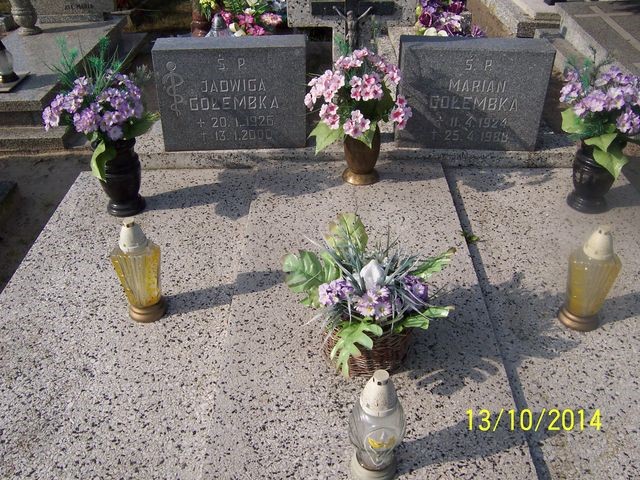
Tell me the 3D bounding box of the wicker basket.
[{"bbox_3d":[0.107,0.210,1.364,0.194,0.085,0.180,0,35,0],"label":"wicker basket"}]

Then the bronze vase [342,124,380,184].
[{"bbox_3d":[0.136,-0.291,1.988,0.124,0.185,0.124,0,35,0],"label":"bronze vase"}]

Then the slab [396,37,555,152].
[{"bbox_3d":[0.503,-0.499,2.083,0.479,0.350,0.124,1,35,3],"label":"slab"}]

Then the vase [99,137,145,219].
[{"bbox_3d":[-0.615,-0.201,1.881,0.132,0.227,0.132,0,35,0],"label":"vase"}]

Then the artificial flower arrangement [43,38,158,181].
[{"bbox_3d":[-0.622,-0.369,1.762,0.324,0.386,0.278,0,35,0],"label":"artificial flower arrangement"}]

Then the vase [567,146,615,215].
[{"bbox_3d":[0.843,-0.209,1.878,0.132,0.227,0.132,0,35,0],"label":"vase"}]

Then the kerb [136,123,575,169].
[{"bbox_3d":[0.122,-0.364,2.251,1.555,0.058,0.288,0,35,0],"label":"kerb"}]

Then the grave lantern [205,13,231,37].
[{"bbox_3d":[-0.448,-0.878,2.750,0.120,0.270,0.120,0,35,0],"label":"grave lantern"}]

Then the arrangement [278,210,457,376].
[{"bbox_3d":[0.104,0.118,1.305,0.355,0.304,0.288,0,35,0],"label":"arrangement"}]

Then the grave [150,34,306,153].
[{"bbox_3d":[-0.292,-0.496,2.088,0.489,0.353,0.121,-1,35,-1],"label":"grave"}]

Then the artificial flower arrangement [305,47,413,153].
[{"bbox_3d":[0.119,-0.424,1.887,0.330,0.319,0.288,0,35,0],"label":"artificial flower arrangement"}]

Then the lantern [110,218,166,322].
[{"bbox_3d":[-0.428,0.067,1.456,0.115,0.276,0.115,0,35,0],"label":"lantern"}]

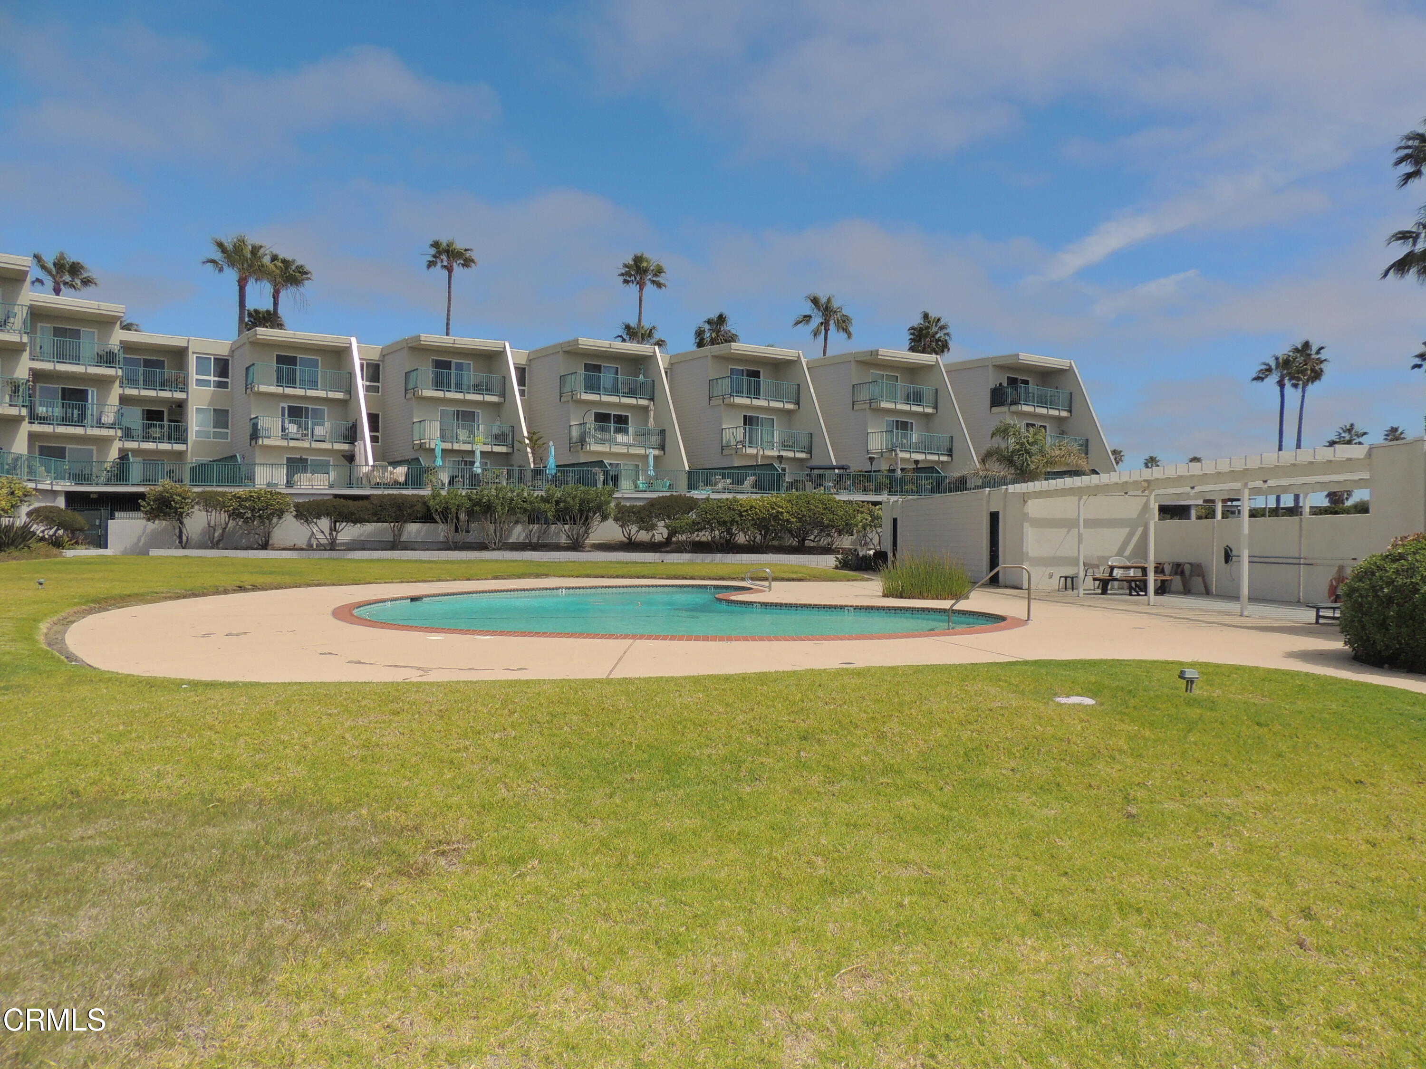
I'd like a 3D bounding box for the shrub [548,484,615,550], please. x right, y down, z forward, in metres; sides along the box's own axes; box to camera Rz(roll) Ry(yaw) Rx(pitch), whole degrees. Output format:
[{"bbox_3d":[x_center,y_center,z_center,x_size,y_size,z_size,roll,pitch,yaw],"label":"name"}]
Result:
[{"bbox_3d":[-6.144,-0.833,46.208,3.176,3.072,2.900,1,0,-7],"label":"shrub"}]

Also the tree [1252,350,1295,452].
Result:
[{"bbox_3d":[42.604,-5.811,74.978,3.634,16.012,3.634,1,0,0],"label":"tree"}]

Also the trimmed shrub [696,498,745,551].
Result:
[{"bbox_3d":[0.369,-0.475,46.827,2.374,2.480,2.256,1,0,-7],"label":"trimmed shrub"}]

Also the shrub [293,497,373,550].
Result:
[{"bbox_3d":[-17.220,-0.480,44.817,3.585,2.424,2.900,1,0,-7],"label":"shrub"}]

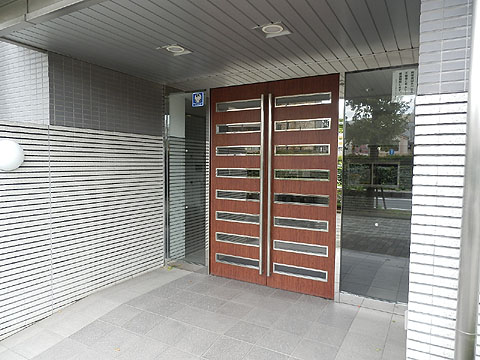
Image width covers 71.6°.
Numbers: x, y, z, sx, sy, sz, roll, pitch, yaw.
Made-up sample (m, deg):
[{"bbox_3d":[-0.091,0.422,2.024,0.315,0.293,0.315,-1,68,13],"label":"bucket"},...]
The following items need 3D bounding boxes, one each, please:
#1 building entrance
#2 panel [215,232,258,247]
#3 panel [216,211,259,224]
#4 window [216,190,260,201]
[{"bbox_3d":[0.319,0.065,3.858,1.579,2.368,0.100,2,4,28],"label":"building entrance"},{"bbox_3d":[-0.026,0.730,4.090,0.627,0.120,0.035,2,4,28],"label":"panel"},{"bbox_3d":[-0.024,0.461,4.075,0.627,0.120,0.035,2,4,28],"label":"panel"},{"bbox_3d":[-0.022,0.190,4.060,0.627,0.122,0.035,2,4,28],"label":"window"}]

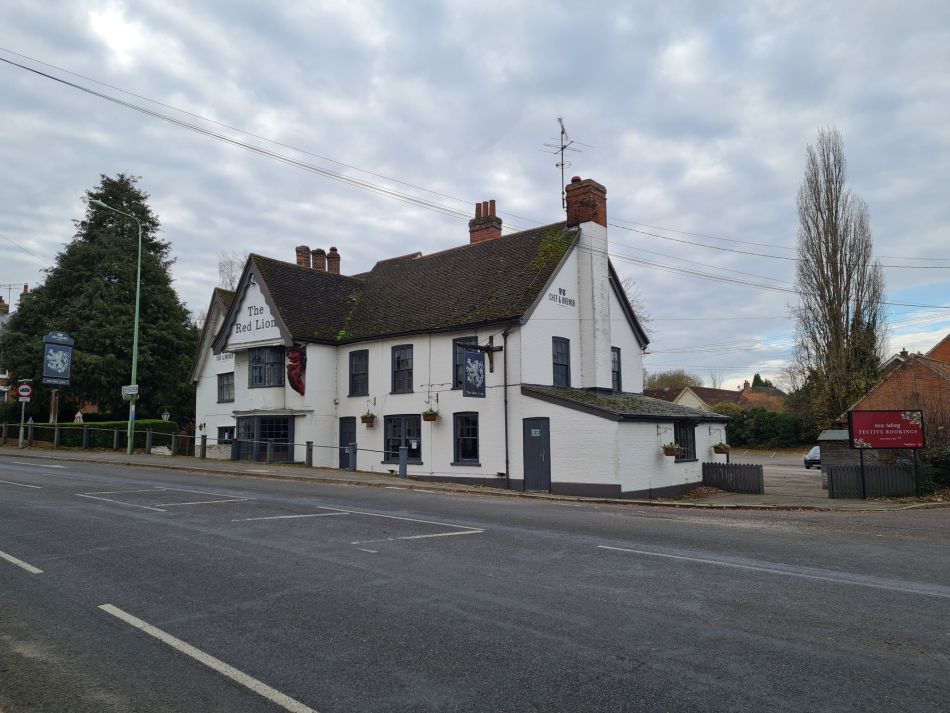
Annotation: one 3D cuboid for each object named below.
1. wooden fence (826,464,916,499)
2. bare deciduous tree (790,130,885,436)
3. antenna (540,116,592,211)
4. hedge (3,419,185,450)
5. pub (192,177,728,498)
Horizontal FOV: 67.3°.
[{"bbox_3d":[10.720,3.315,19.200,2.600,0.920,0.120,0,-6,-7],"label":"wooden fence"},{"bbox_3d":[31.154,-5.556,61.000,7.180,28.550,7.180,-1,-6,0],"label":"bare deciduous tree"},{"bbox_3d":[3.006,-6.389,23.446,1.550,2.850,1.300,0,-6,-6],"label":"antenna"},{"bbox_3d":[-19.300,3.975,35.800,13.000,1.400,1.300,-4,-7,28],"label":"hedge"},{"bbox_3d":[-1.707,-0.434,26.687,19.500,9.900,10.800,-6,-8,40],"label":"pub"}]

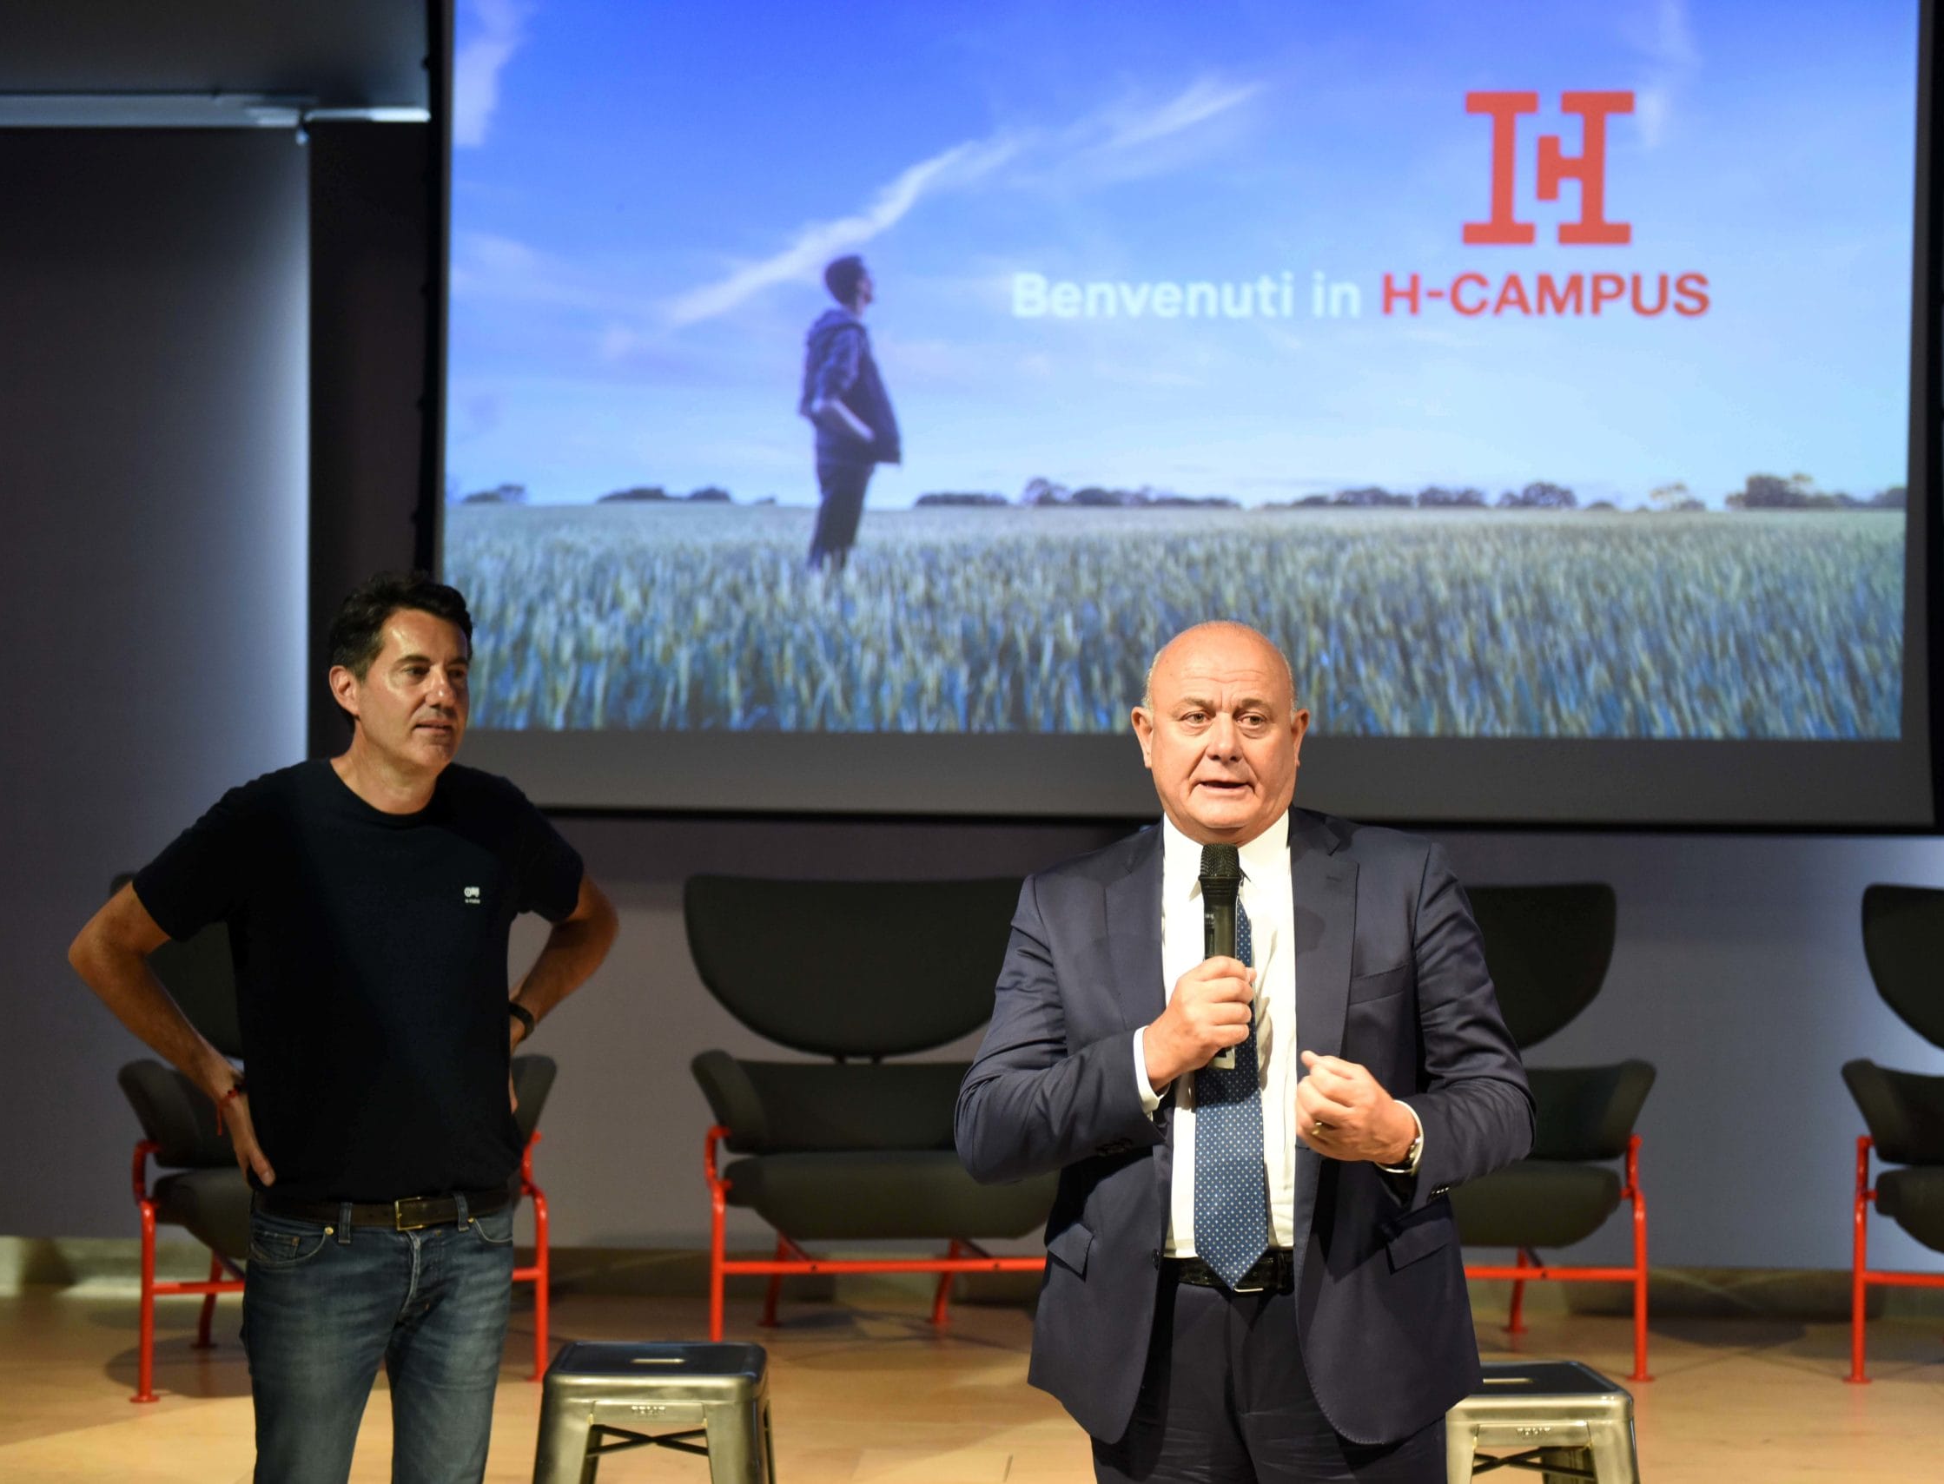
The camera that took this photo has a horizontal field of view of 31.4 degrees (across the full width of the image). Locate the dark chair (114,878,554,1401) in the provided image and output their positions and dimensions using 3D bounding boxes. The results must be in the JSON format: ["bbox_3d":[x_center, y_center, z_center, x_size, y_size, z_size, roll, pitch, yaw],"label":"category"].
[{"bbox_3d":[-1.227,0.710,6.481,0.785,0.895,0.730,0,0,-21],"label":"dark chair"}]

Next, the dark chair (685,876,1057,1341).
[{"bbox_3d":[-0.186,0.715,6.732,0.785,0.895,0.730,0,0,-12],"label":"dark chair"}]

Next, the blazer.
[{"bbox_3d":[0.325,0.452,4.100,0.690,0.750,0.430,0,0,4],"label":"blazer"}]

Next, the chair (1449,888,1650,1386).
[{"bbox_3d":[0.895,0.720,6.667,0.785,0.895,0.730,0,0,4],"label":"chair"}]

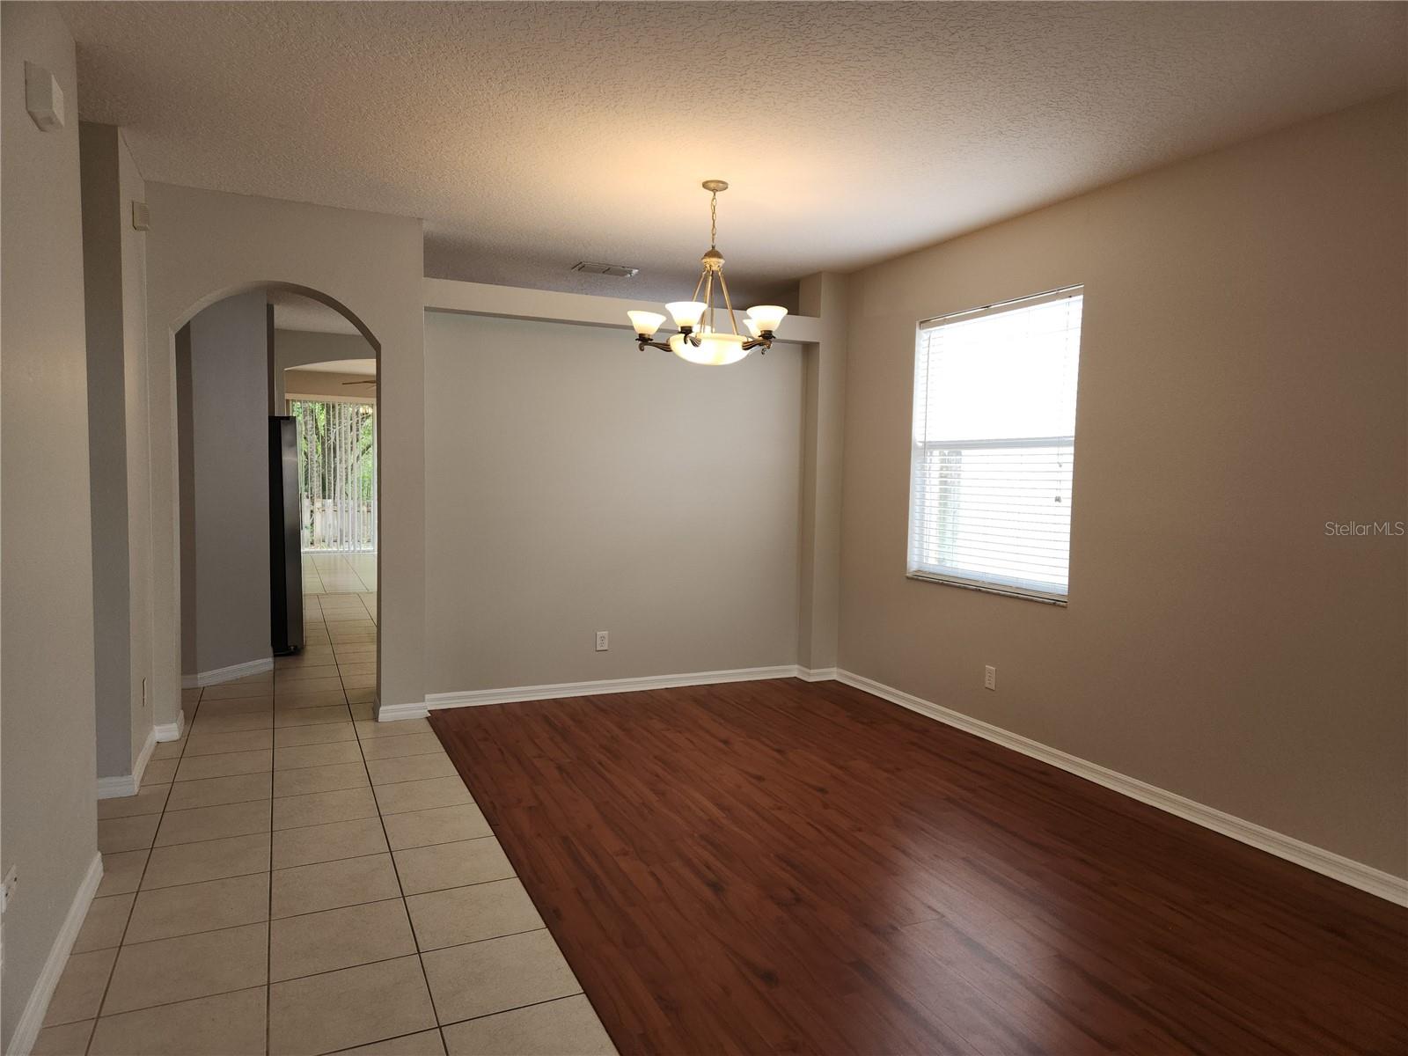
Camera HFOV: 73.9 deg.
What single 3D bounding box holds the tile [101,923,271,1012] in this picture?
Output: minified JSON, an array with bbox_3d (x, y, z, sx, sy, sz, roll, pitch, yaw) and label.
[{"bbox_3d":[-1.494,1.282,2.735,0.402,0.010,0.398,-1,4,-24],"label":"tile"}]

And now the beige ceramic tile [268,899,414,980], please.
[{"bbox_3d":[-1.110,1.260,2.875,0.403,0.010,0.391,-1,4,-24],"label":"beige ceramic tile"}]

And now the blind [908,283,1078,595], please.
[{"bbox_3d":[1.621,-0.450,5.273,0.120,1.580,1.330,-1,4,-24],"label":"blind"}]

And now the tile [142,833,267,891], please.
[{"bbox_3d":[-1.824,1.231,3.459,0.402,0.010,0.398,-1,4,-24],"label":"tile"}]

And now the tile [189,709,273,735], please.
[{"bbox_3d":[-2.607,1.088,5.187,0.401,0.012,0.389,-1,4,-24],"label":"tile"}]

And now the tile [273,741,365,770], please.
[{"bbox_3d":[-1.943,1.150,4.715,0.402,0.010,0.398,-1,4,-24],"label":"tile"}]

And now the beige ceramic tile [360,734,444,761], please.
[{"bbox_3d":[-1.580,1.145,4.890,0.390,0.010,0.398,-1,4,-24],"label":"beige ceramic tile"}]

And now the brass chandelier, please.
[{"bbox_3d":[0.035,-1.231,4.545,0.780,0.860,0.780,1,4,0],"label":"brass chandelier"}]

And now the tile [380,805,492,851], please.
[{"bbox_3d":[-1.092,1.222,3.820,0.390,0.010,0.398,-1,4,-24],"label":"tile"}]

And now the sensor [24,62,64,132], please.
[{"bbox_3d":[-1.812,-1.182,2.579,0.060,0.124,0.156,-1,4,-24],"label":"sensor"}]

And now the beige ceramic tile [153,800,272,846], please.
[{"bbox_3d":[-1.988,1.205,3.817,0.402,0.010,0.398,-1,4,-24],"label":"beige ceramic tile"}]

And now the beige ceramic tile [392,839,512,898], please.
[{"bbox_3d":[-0.908,1.230,3.386,0.383,0.012,0.389,-1,4,-24],"label":"beige ceramic tile"}]

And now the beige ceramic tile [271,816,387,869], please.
[{"bbox_3d":[-1.430,1.210,3.578,0.401,0.012,0.389,-1,4,-24],"label":"beige ceramic tile"}]

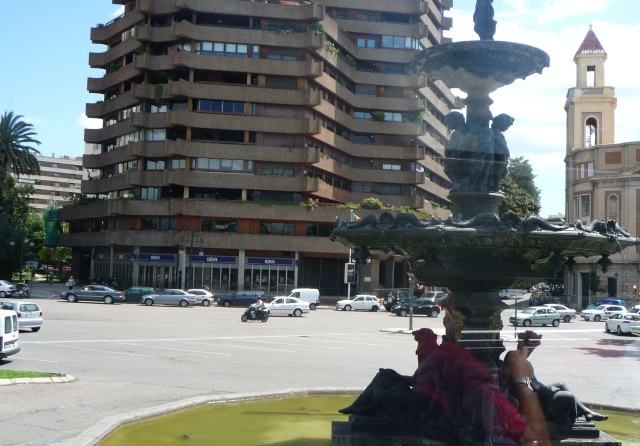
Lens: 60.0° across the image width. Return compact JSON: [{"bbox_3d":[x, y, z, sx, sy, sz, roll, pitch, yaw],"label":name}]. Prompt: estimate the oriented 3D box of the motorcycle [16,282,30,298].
[{"bbox_3d":[-24.711,5.579,46.328,0.750,1.400,2.000,3,-4,-10],"label":"motorcycle"}]

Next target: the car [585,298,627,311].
[{"bbox_3d":[27.940,8.408,54.096,4.100,1.750,1.700,3,-5,-5],"label":"car"}]

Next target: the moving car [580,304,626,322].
[{"bbox_3d":[25.904,8.202,50.595,4.200,1.440,1.740,3,-5,-7],"label":"moving car"}]

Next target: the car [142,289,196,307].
[{"bbox_3d":[-12.832,6.352,47.220,4.420,1.400,1.740,2,-4,-3],"label":"car"}]

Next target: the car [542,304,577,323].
[{"bbox_3d":[18.255,7.256,44.728,4.350,1.410,1.720,4,-5,-20],"label":"car"}]

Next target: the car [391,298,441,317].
[{"bbox_3d":[7.814,6.864,45.300,3.900,1.470,1.710,3,-4,-8],"label":"car"}]

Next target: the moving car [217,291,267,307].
[{"bbox_3d":[-6.891,6.712,49.315,4.350,1.420,1.710,2,-4,-3],"label":"moving car"}]

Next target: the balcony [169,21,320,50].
[{"bbox_3d":[-7.742,-20.009,60.625,15.762,1.570,2.000,3,-4,-7],"label":"balcony"}]

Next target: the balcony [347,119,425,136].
[{"bbox_3d":[8.292,-11.459,67.201,9.354,1.500,1.512,2,-4,-6],"label":"balcony"}]

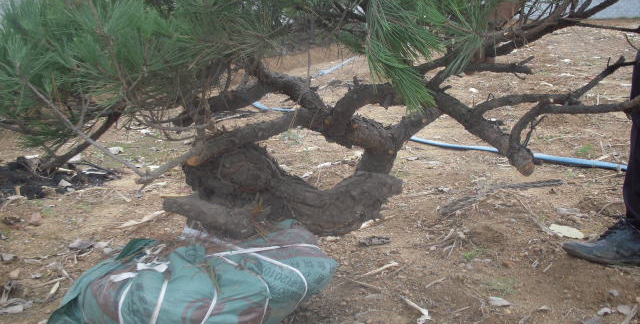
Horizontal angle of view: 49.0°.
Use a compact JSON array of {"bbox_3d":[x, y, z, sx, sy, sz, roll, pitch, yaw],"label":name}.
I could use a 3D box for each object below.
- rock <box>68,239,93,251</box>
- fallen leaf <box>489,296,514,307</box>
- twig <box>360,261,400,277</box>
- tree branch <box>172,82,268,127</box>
[{"bbox_3d":[-0.630,0.217,1.848,0.058,0.022,0.036,0,18,0],"label":"rock"},{"bbox_3d":[0.444,0.344,1.729,0.058,0.014,0.032,9,19,27],"label":"fallen leaf"},{"bbox_3d":[0.160,0.290,1.904,0.130,0.016,0.018,-11,20,-32],"label":"twig"},{"bbox_3d":[-0.246,-0.141,1.720,0.240,0.065,0.075,-17,17,0],"label":"tree branch"}]

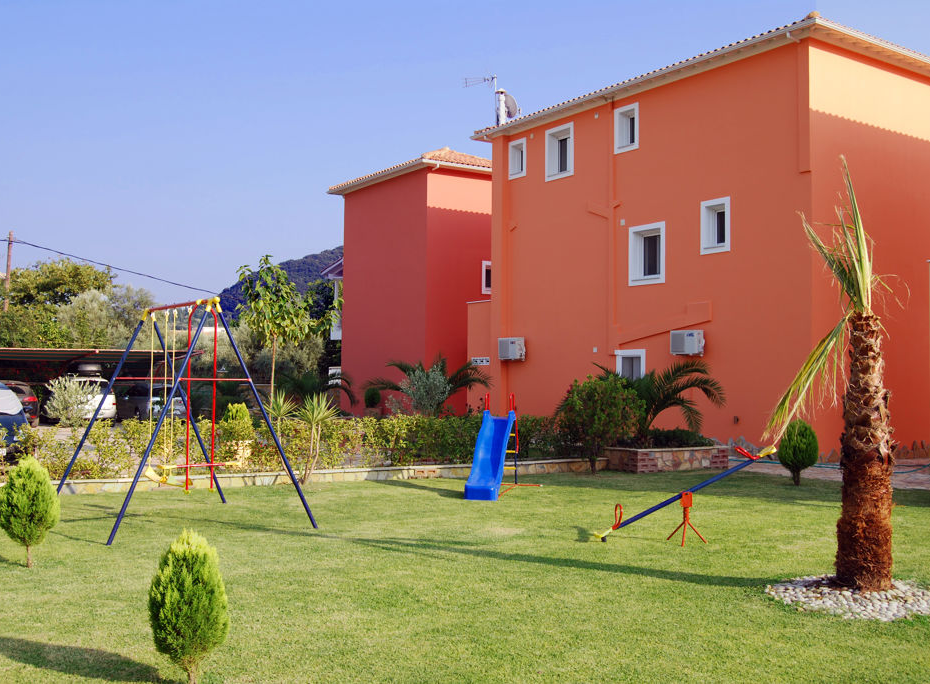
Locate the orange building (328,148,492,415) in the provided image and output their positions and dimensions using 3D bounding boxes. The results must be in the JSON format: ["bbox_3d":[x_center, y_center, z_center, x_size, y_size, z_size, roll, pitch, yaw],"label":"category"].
[{"bbox_3d":[-0.636,-2.035,36.180,6.750,9.960,7.350,2,-3,-34],"label":"orange building"}]

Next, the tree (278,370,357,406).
[{"bbox_3d":[-4.365,1.499,28.440,2.410,1.381,2.200,1,-2,-9],"label":"tree"}]

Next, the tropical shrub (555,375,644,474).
[{"bbox_3d":[2.251,1.361,15.958,1.385,1.616,1.350,0,-2,8],"label":"tropical shrub"}]

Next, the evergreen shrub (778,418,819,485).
[{"bbox_3d":[5.114,1.690,14.888,0.630,1.000,0.630,1,-2,0],"label":"evergreen shrub"}]

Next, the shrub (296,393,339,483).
[{"bbox_3d":[-2.180,1.411,14.299,0.665,1.330,0.650,1,-2,-9],"label":"shrub"}]

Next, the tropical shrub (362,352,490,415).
[{"bbox_3d":[-0.978,1.406,25.490,3.200,2.100,3.000,1,-2,0],"label":"tropical shrub"}]

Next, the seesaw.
[{"bbox_3d":[2.137,1.461,9.400,1.770,0.970,0.420,1,-2,0],"label":"seesaw"}]

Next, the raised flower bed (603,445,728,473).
[{"bbox_3d":[3.490,2.072,17.442,2.120,0.410,1.300,2,-3,-32],"label":"raised flower bed"}]

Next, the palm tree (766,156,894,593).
[{"bbox_3d":[2.830,0.206,7.532,1.000,3.360,0.950,1,-2,0],"label":"palm tree"}]

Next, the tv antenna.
[{"bbox_3d":[0.770,-6.999,28.100,1.550,1.550,0.800,0,-2,15],"label":"tv antenna"}]

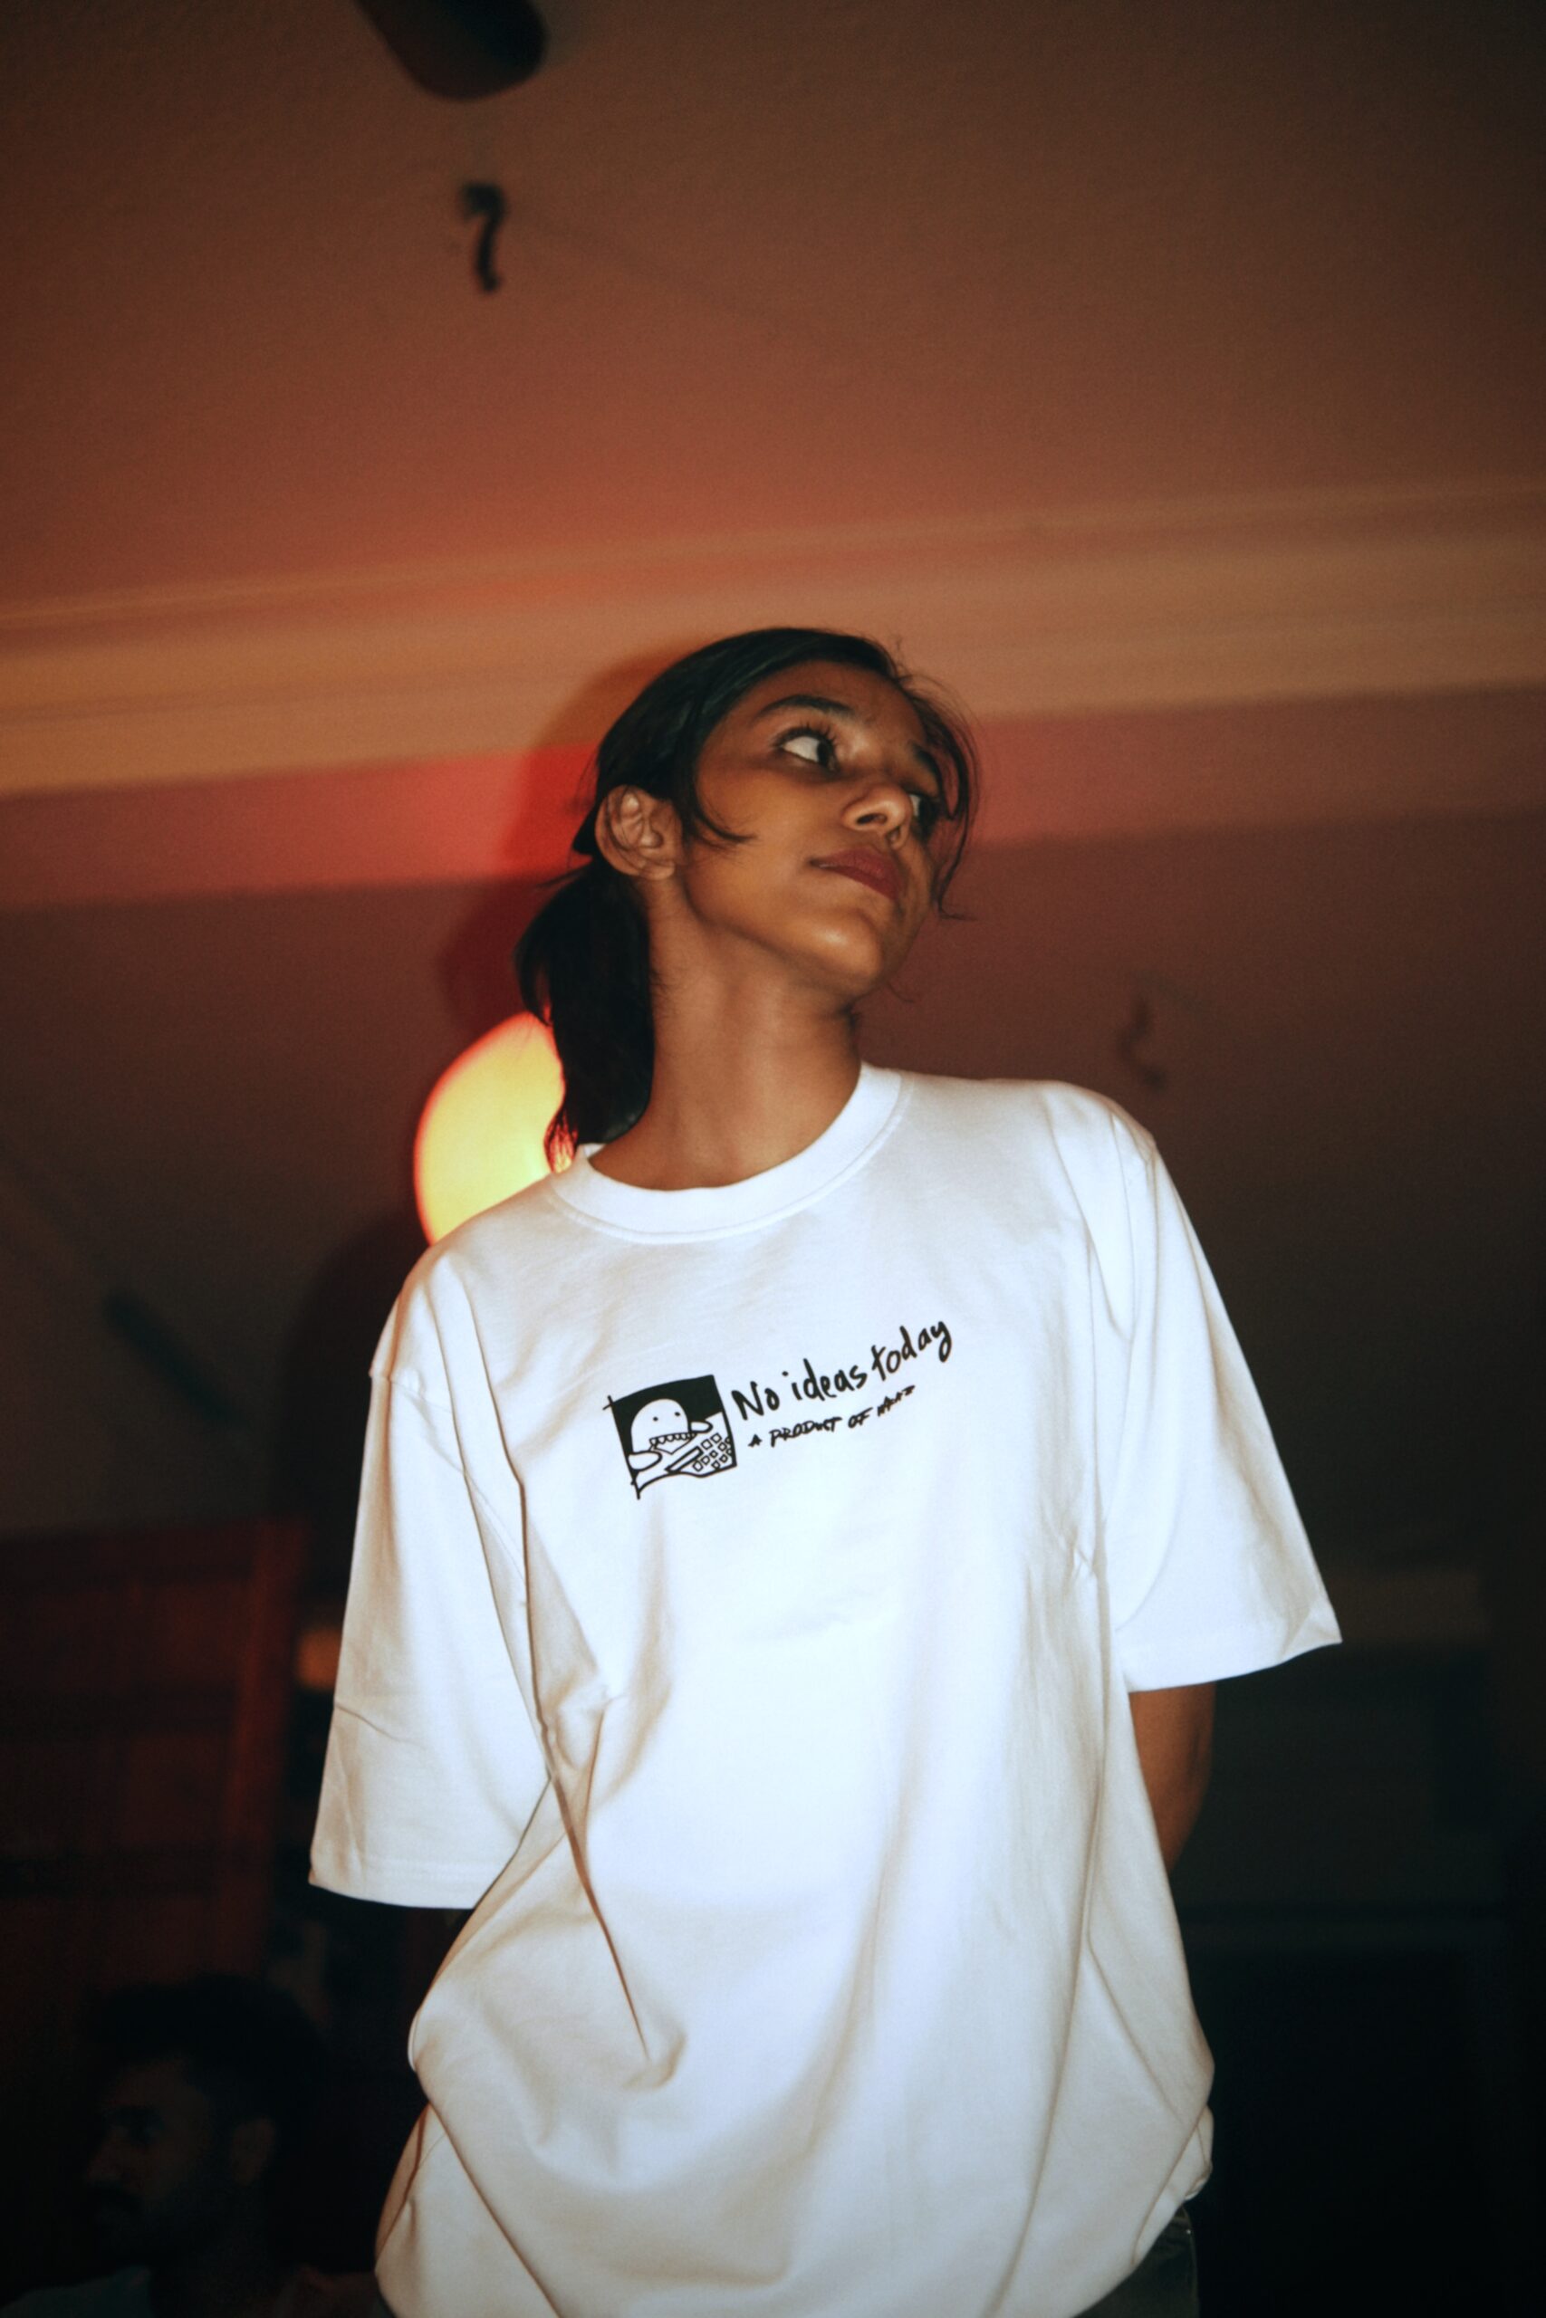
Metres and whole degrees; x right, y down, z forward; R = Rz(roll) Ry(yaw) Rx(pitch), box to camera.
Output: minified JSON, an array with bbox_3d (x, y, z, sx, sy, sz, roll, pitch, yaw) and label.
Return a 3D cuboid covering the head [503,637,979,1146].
[{"bbox_3d":[0.000,-0.158,1.191,0.167,0.272,0.243,21,-28,-28],"label":"head"}]

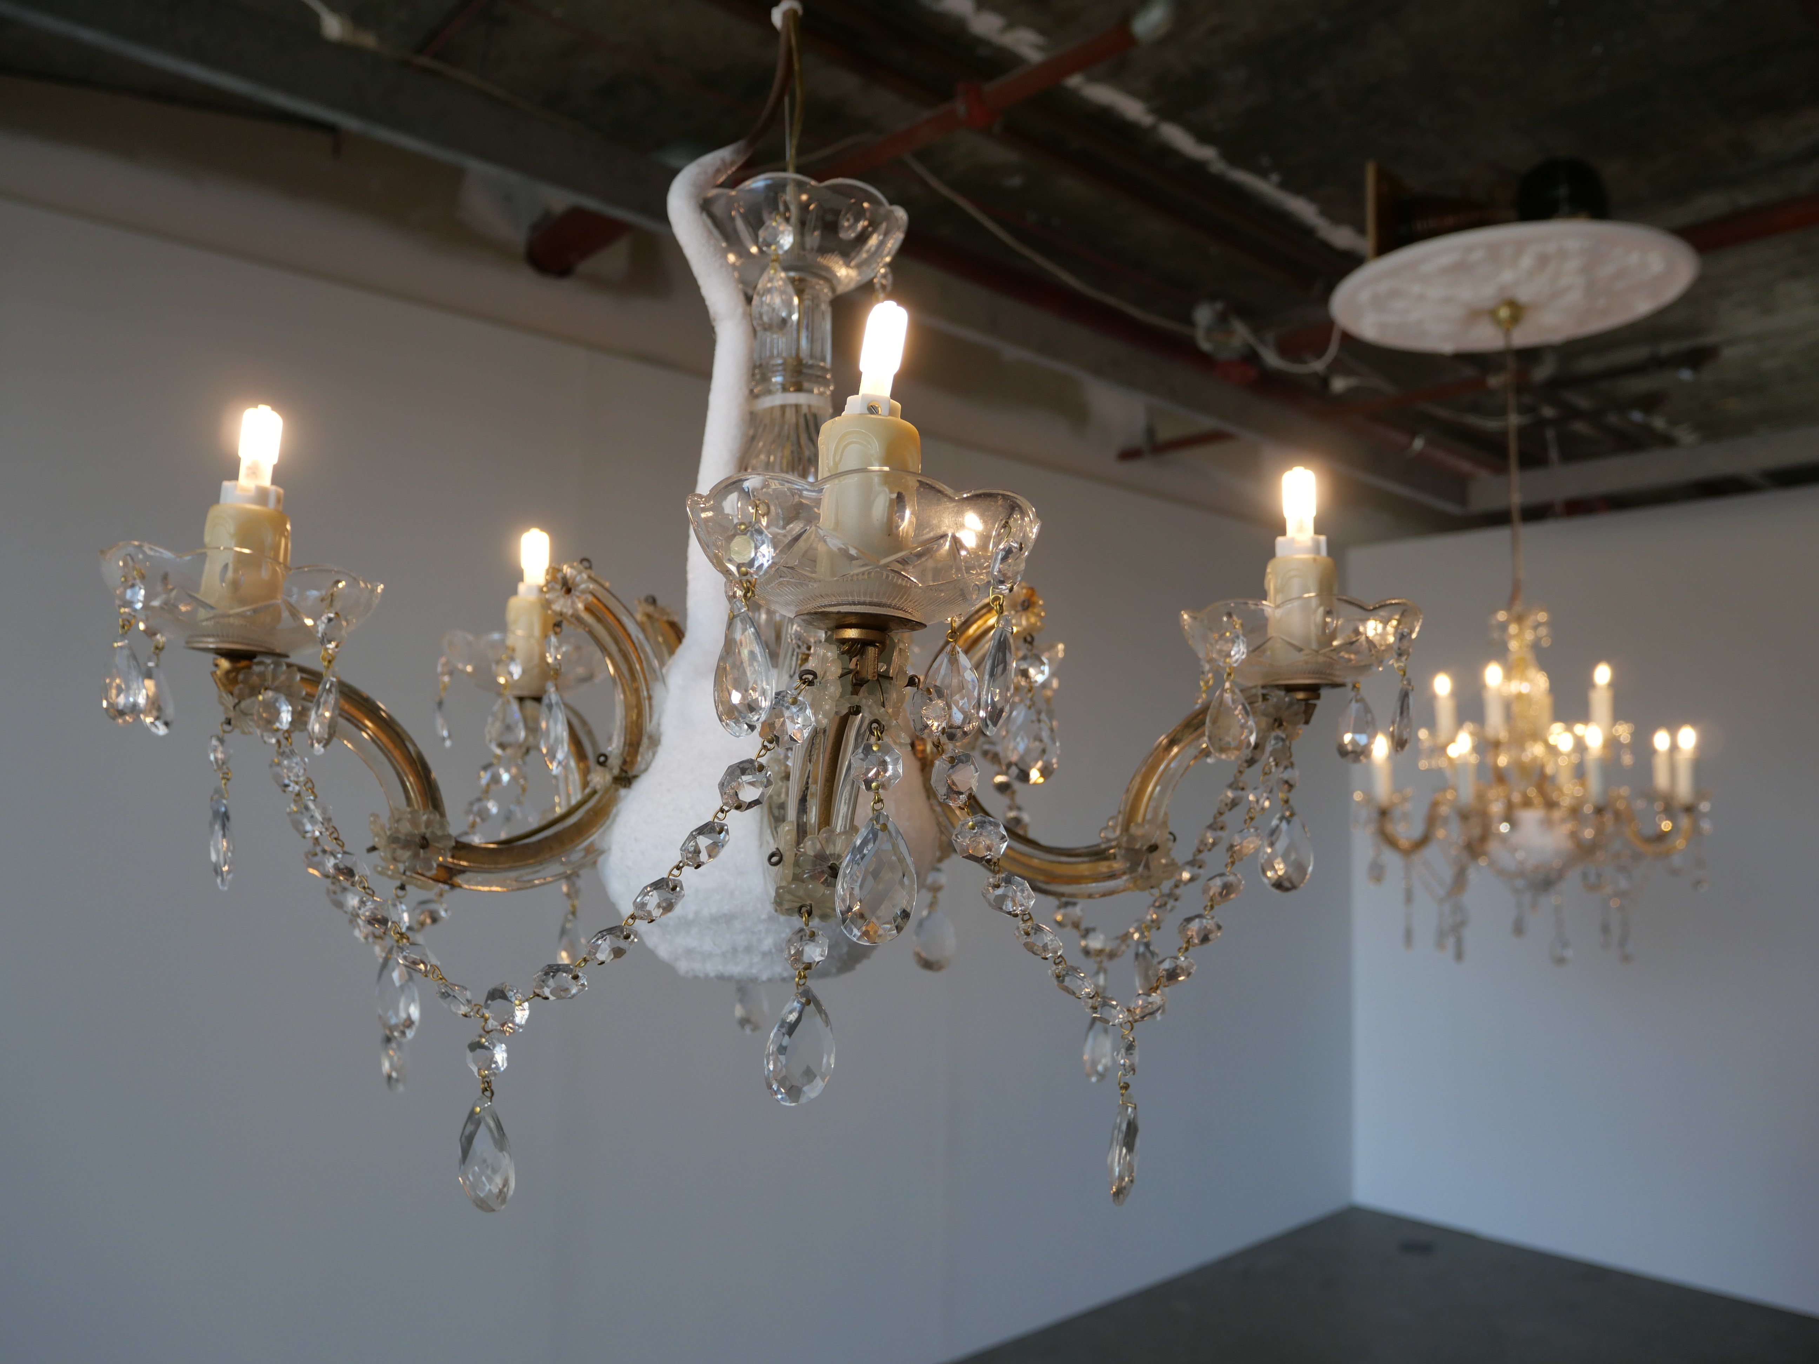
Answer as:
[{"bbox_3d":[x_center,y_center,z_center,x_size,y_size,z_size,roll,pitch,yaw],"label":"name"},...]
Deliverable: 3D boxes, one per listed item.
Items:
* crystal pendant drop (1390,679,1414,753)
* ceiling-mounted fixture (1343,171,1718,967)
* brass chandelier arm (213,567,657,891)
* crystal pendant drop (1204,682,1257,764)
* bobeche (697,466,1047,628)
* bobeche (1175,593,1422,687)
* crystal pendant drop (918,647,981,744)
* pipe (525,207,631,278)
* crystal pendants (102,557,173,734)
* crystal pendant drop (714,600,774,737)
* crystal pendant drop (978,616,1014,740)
[{"bbox_3d":[0.225,0.016,0.576,0.010,0.034,0.023,5,-5,15],"label":"crystal pendant drop"},{"bbox_3d":[1.086,-0.110,2.269,0.619,1.226,0.619,1,-5,0],"label":"ceiling-mounted fixture"},{"bbox_3d":[-0.201,0.021,0.559,0.191,0.152,0.028,3,-6,-28],"label":"brass chandelier arm"},{"bbox_3d":[0.143,0.017,0.562,0.023,0.036,0.010,-1,-5,14],"label":"crystal pendant drop"},{"bbox_3d":[-0.014,-0.036,0.388,0.107,0.032,0.107,1,-5,0],"label":"bobeche"},{"bbox_3d":[0.184,-0.016,0.597,0.107,0.033,0.107,1,-5,0],"label":"bobeche"},{"bbox_3d":[0.014,0.004,0.430,0.023,0.034,0.010,1,-5,0],"label":"crystal pendant drop"},{"bbox_3d":[-0.655,-0.877,2.500,0.110,0.110,0.300,6,-7,-45],"label":"pipe"},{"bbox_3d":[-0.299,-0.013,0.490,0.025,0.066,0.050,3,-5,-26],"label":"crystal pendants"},{"bbox_3d":[-0.046,-0.004,0.353,0.023,0.038,0.010,-3,-6,37],"label":"crystal pendant drop"},{"bbox_3d":[0.025,-0.001,0.357,0.010,0.034,0.023,5,-5,18],"label":"crystal pendant drop"}]

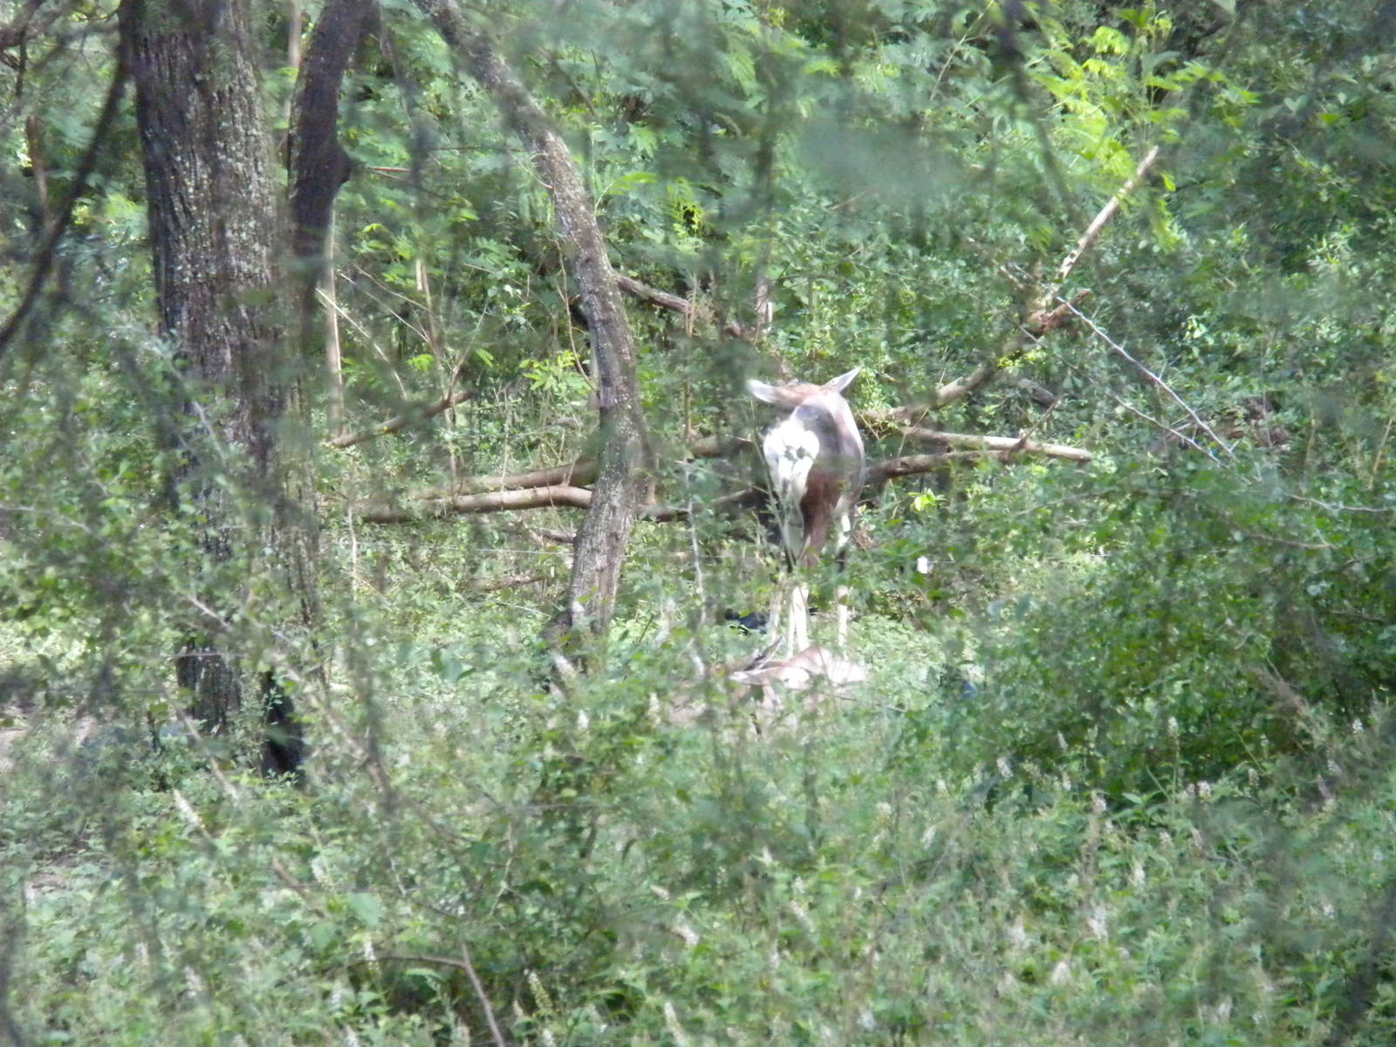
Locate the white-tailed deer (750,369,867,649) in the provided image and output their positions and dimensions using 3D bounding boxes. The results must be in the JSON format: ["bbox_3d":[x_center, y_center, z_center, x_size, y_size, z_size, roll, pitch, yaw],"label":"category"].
[{"bbox_3d":[0.376,-0.039,35.600,0.370,0.990,1.150,0,2,13],"label":"white-tailed deer"}]

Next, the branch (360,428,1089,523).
[{"bbox_3d":[0.096,-0.171,37.800,2.650,0.350,0.450,0,2,0],"label":"branch"}]

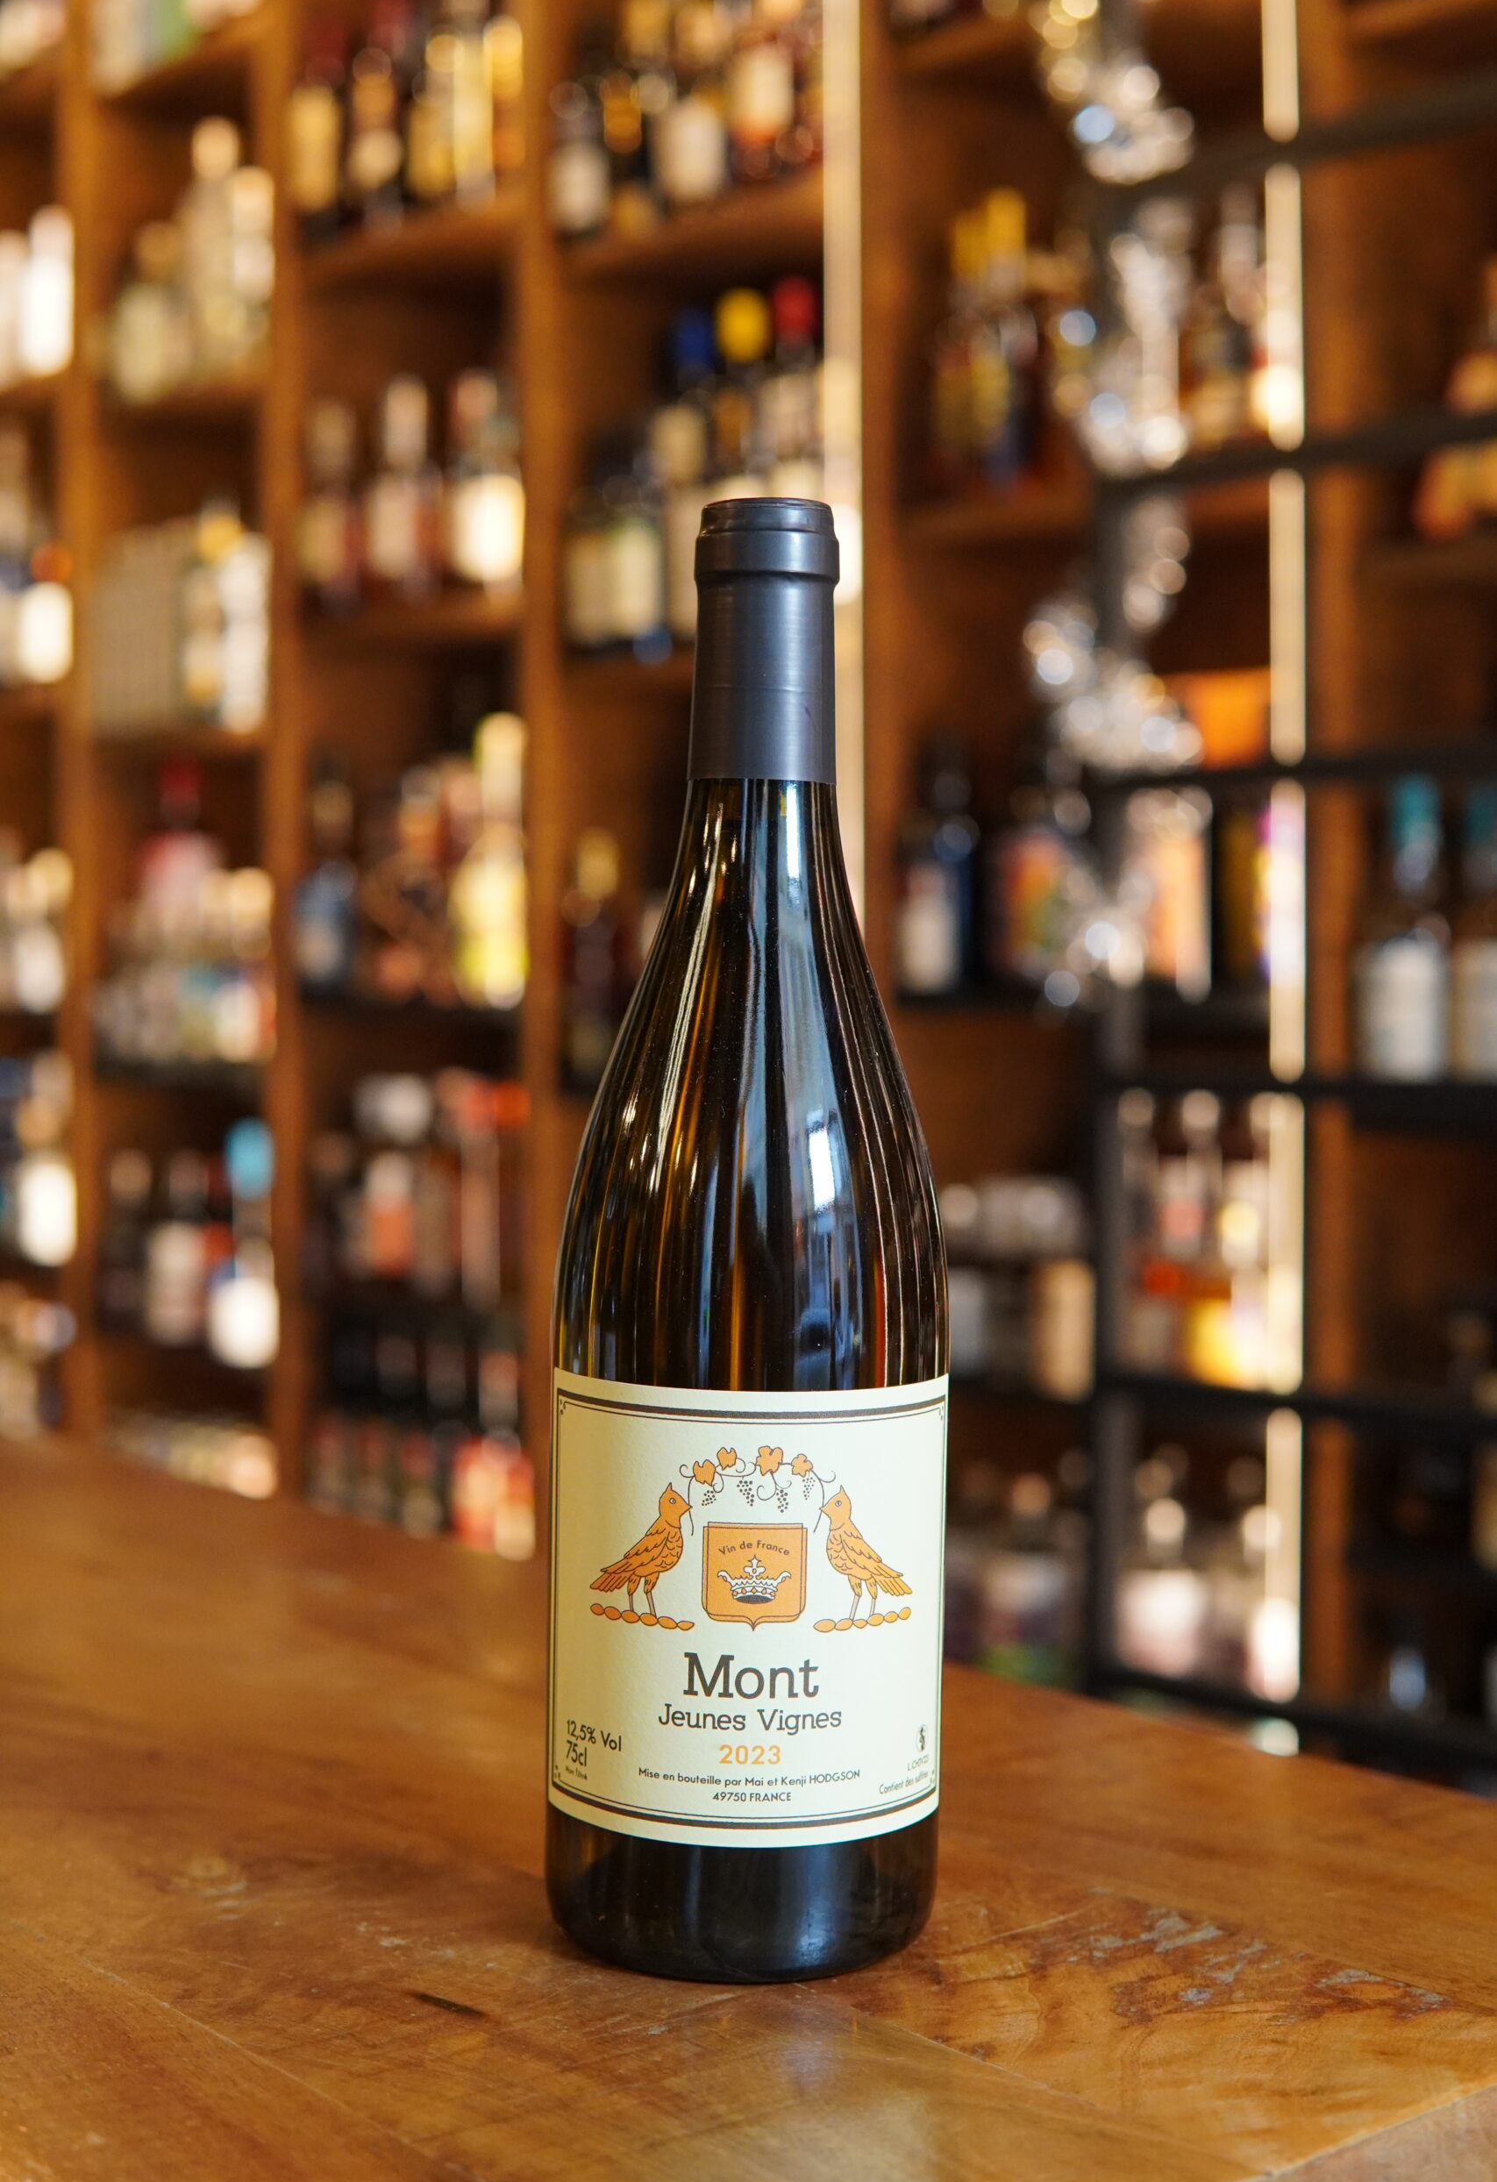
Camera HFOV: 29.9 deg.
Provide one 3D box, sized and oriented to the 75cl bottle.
[{"bbox_3d":[0.002,0.028,0.590,0.083,0.298,0.083,1,3,0],"label":"75cl bottle"}]

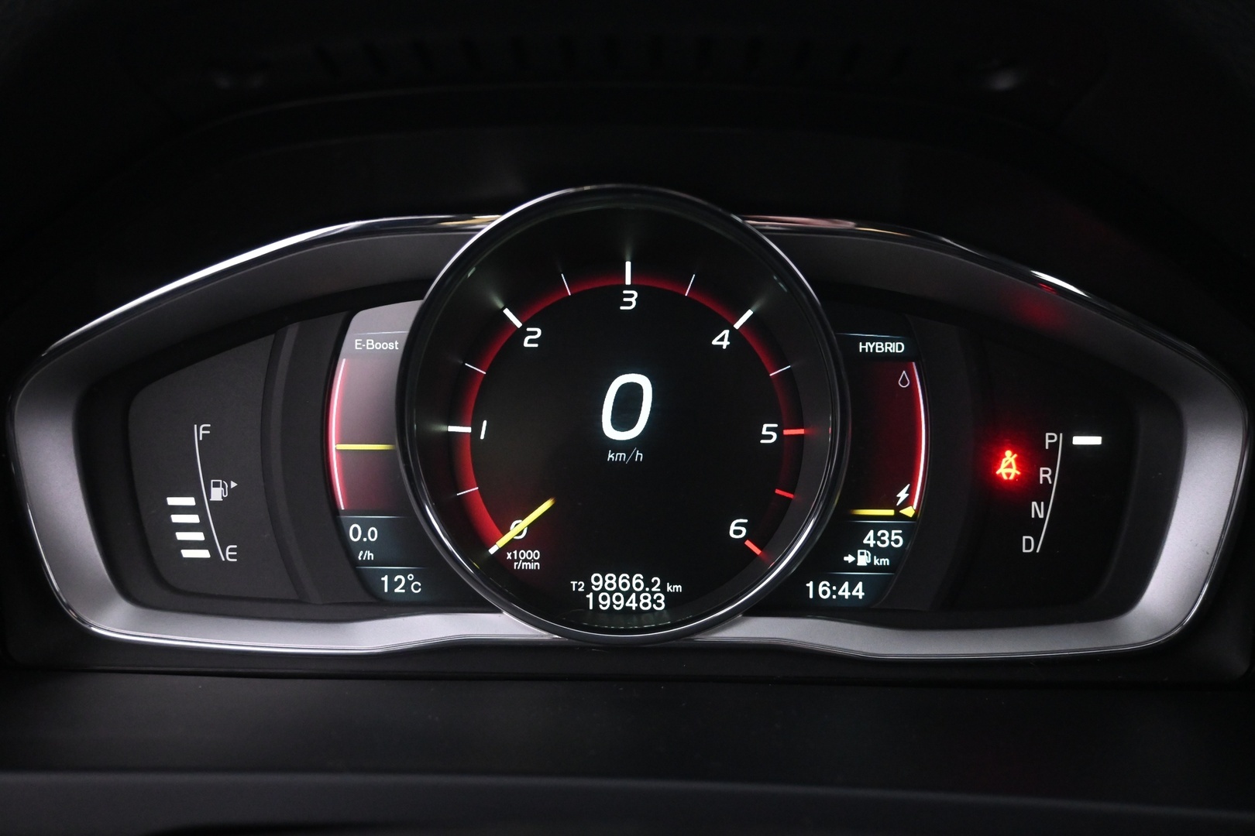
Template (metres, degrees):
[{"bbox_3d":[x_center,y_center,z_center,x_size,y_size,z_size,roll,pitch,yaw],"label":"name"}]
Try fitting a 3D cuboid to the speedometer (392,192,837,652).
[{"bbox_3d":[-0.001,0.001,0.287,0.121,0.123,0.030,0,-6,0],"label":"speedometer"}]

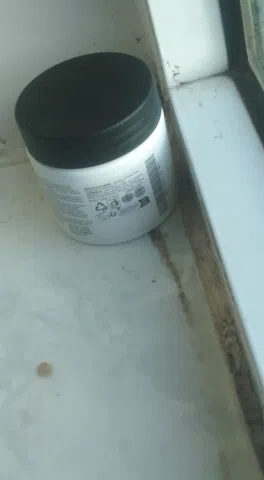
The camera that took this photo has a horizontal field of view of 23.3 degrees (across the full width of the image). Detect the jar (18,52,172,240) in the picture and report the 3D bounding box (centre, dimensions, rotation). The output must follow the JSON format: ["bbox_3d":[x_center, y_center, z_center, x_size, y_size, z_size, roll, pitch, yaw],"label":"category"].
[{"bbox_3d":[-0.014,-0.043,0.305,0.065,0.065,0.065,-9,46,10],"label":"jar"}]

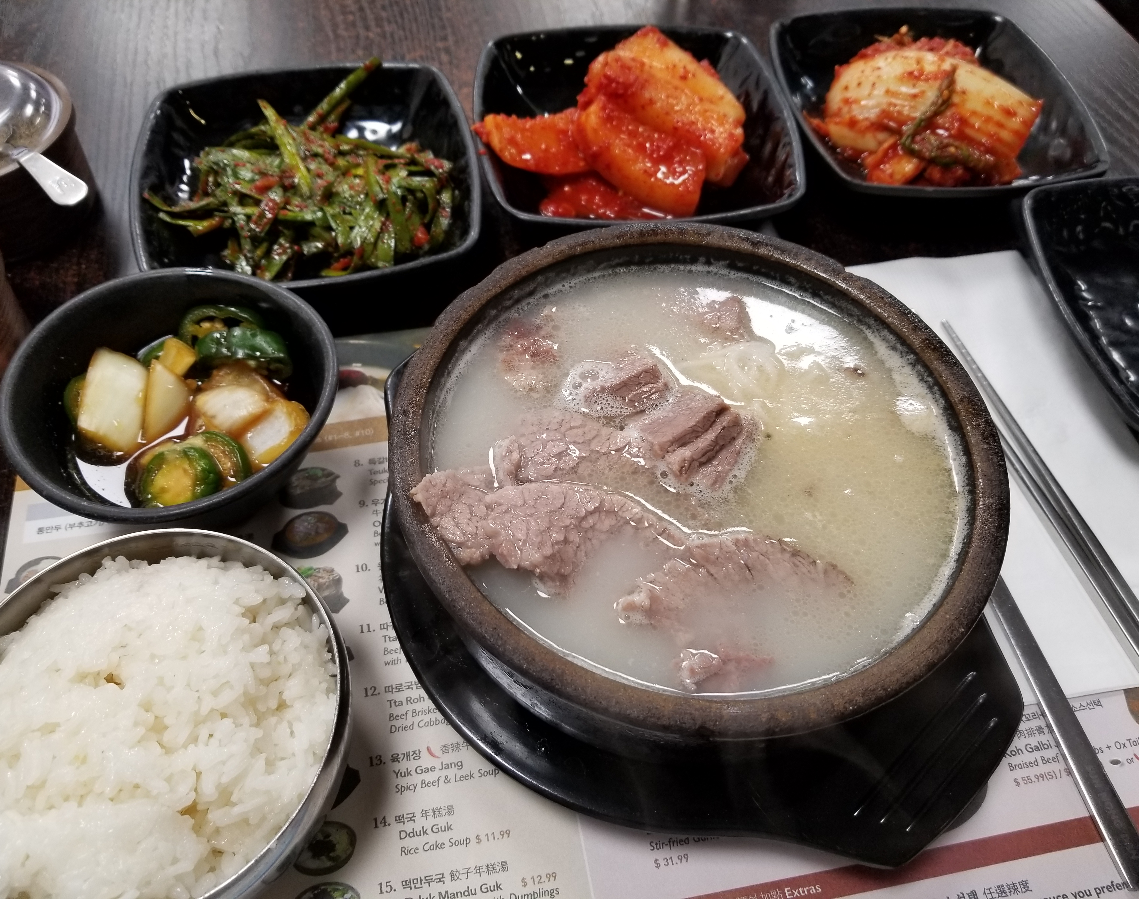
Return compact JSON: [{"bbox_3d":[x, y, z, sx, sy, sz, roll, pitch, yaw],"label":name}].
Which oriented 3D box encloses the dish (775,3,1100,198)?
[{"bbox_3d":[0.173,-0.161,0.448,0.143,0.038,0.143,-6,57,-6],"label":"dish"}]

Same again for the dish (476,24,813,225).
[{"bbox_3d":[0.029,-0.144,0.430,0.143,0.038,0.143,-5,57,-6],"label":"dish"}]

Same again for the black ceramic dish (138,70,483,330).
[{"bbox_3d":[-0.113,-0.112,0.402,0.143,0.038,0.143,-9,57,-9],"label":"black ceramic dish"}]

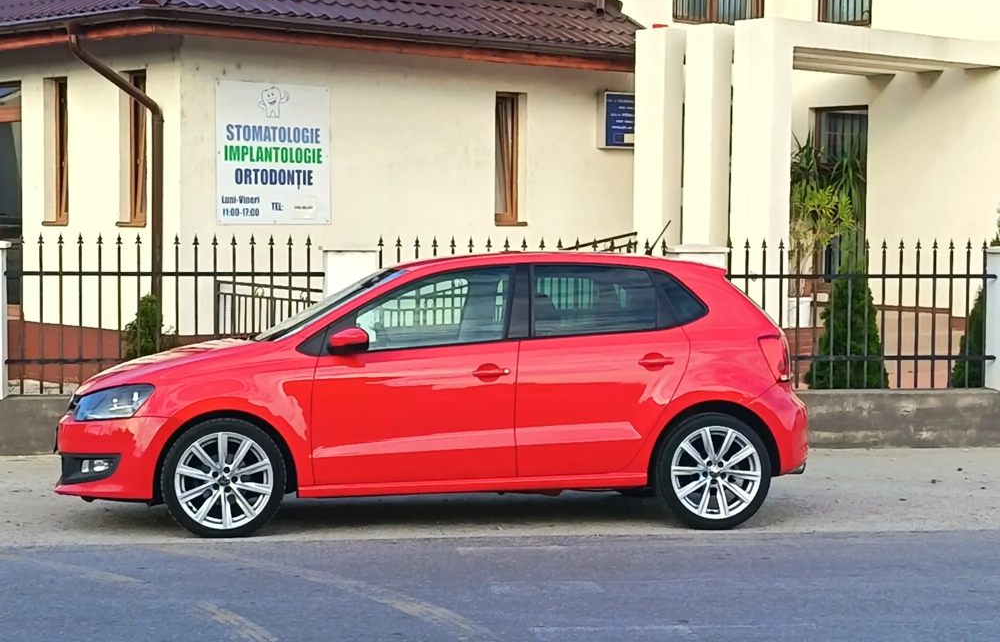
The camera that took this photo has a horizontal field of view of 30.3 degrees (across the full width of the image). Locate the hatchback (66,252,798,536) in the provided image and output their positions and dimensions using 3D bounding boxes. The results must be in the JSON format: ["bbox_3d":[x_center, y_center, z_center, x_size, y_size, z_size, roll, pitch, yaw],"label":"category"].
[{"bbox_3d":[-0.325,0.287,9.870,3.970,1.445,1.700,0,4,-10],"label":"hatchback"}]

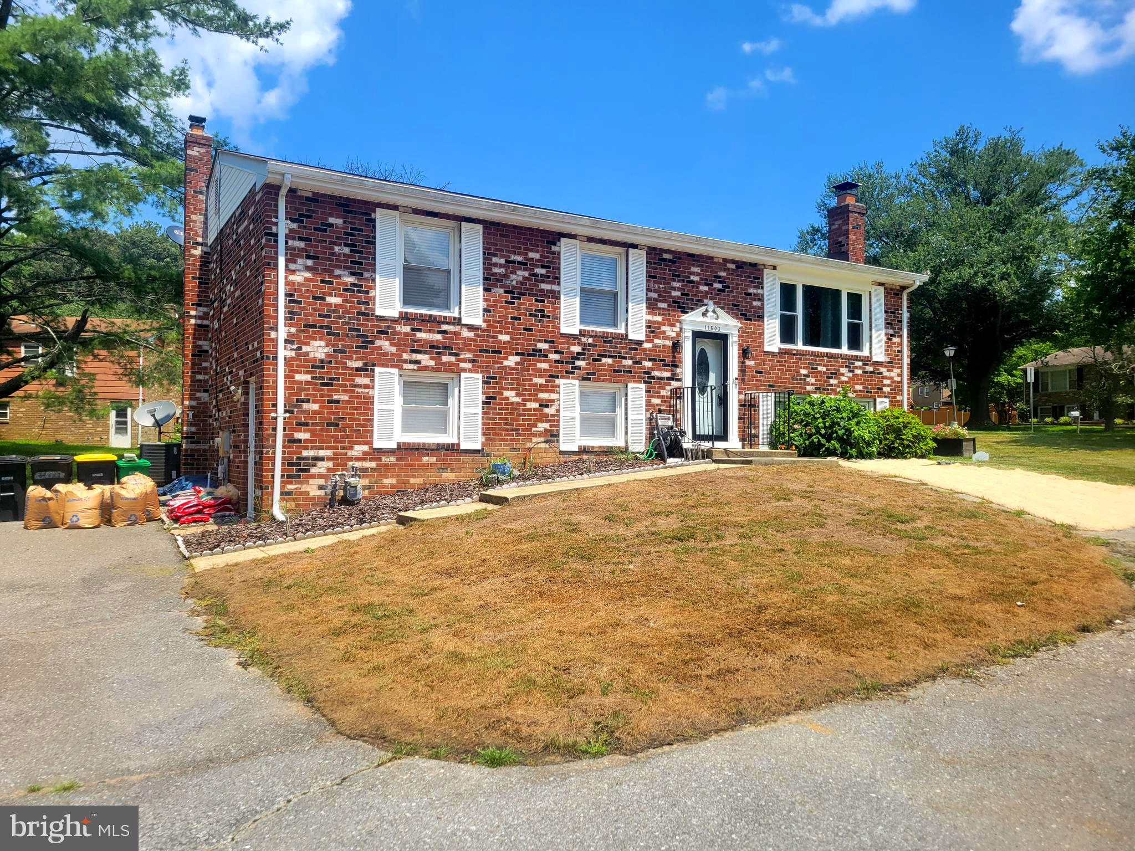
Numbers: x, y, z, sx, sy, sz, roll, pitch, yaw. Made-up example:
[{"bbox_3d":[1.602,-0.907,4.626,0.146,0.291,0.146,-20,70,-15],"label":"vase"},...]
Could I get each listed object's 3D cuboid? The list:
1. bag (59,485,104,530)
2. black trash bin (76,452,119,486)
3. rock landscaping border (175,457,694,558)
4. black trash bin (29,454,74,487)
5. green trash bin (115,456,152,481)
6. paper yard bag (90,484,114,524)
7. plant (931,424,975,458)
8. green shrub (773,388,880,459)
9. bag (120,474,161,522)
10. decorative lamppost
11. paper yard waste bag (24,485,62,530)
[{"bbox_3d":[-7.005,1.177,12.300,0.480,0.640,0.400,1,-2,-24],"label":"bag"},{"bbox_3d":[-7.600,0.980,13.800,0.610,1.060,0.720,1,-2,-30],"label":"black trash bin"},{"bbox_3d":[-1.403,1.024,12.421,7.900,1.250,1.350,1,-2,-31],"label":"rock landscaping border"},{"bbox_3d":[-8.233,0.990,13.600,0.610,1.060,0.720,2,-2,-32],"label":"black trash bin"},{"bbox_3d":[-7.070,1.005,13.900,0.520,0.970,0.600,1,-2,-29],"label":"green trash bin"},{"bbox_3d":[-6.902,1.176,12.700,0.450,0.620,0.380,1,-2,-30],"label":"paper yard bag"},{"bbox_3d":[9.014,0.362,19.900,0.500,0.790,0.950,1,-2,-31],"label":"plant"},{"bbox_3d":[4.865,-0.014,15.978,2.100,1.280,1.400,1,-2,-31],"label":"green shrub"},{"bbox_3d":[-6.461,1.073,12.900,0.480,0.720,0.420,2,-2,-32],"label":"bag"},{"bbox_3d":[9.299,-0.750,20.600,0.300,2.370,0.300,1,-2,-31],"label":"decorative lamppost"},{"bbox_3d":[-7.506,1.174,12.200,0.450,0.640,0.380,2,-3,-42],"label":"paper yard waste bag"}]

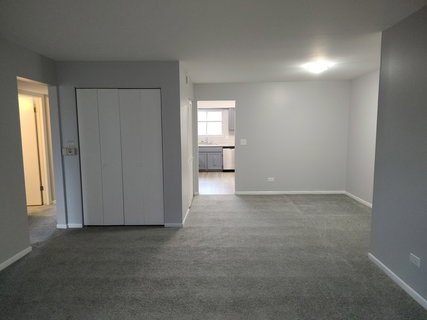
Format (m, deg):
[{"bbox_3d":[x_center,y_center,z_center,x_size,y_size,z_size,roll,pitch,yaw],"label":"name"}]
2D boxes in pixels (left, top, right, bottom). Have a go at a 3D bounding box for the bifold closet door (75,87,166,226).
[{"bbox_3d":[-1.353,-0.015,4.384,1.215,2.015,0.045,0,6,1],"label":"bifold closet door"}]

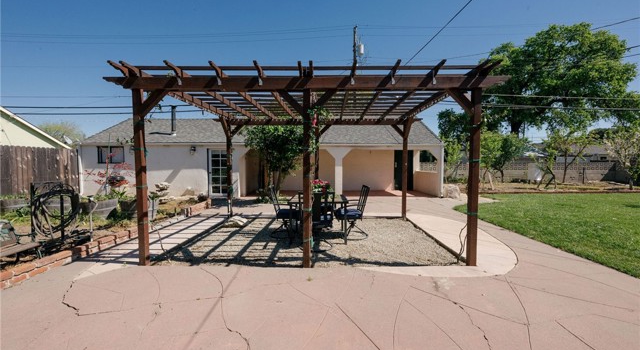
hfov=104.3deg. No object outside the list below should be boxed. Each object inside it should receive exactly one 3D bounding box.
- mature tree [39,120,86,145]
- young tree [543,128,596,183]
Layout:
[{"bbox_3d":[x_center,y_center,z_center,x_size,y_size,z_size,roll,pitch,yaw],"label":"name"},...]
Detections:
[{"bbox_3d":[-24.631,-2.475,24.786,4.800,5.600,4.800,0,3,1],"label":"mature tree"},{"bbox_3d":[16.683,-1.281,16.711,2.800,3.660,2.700,0,3,1],"label":"young tree"}]

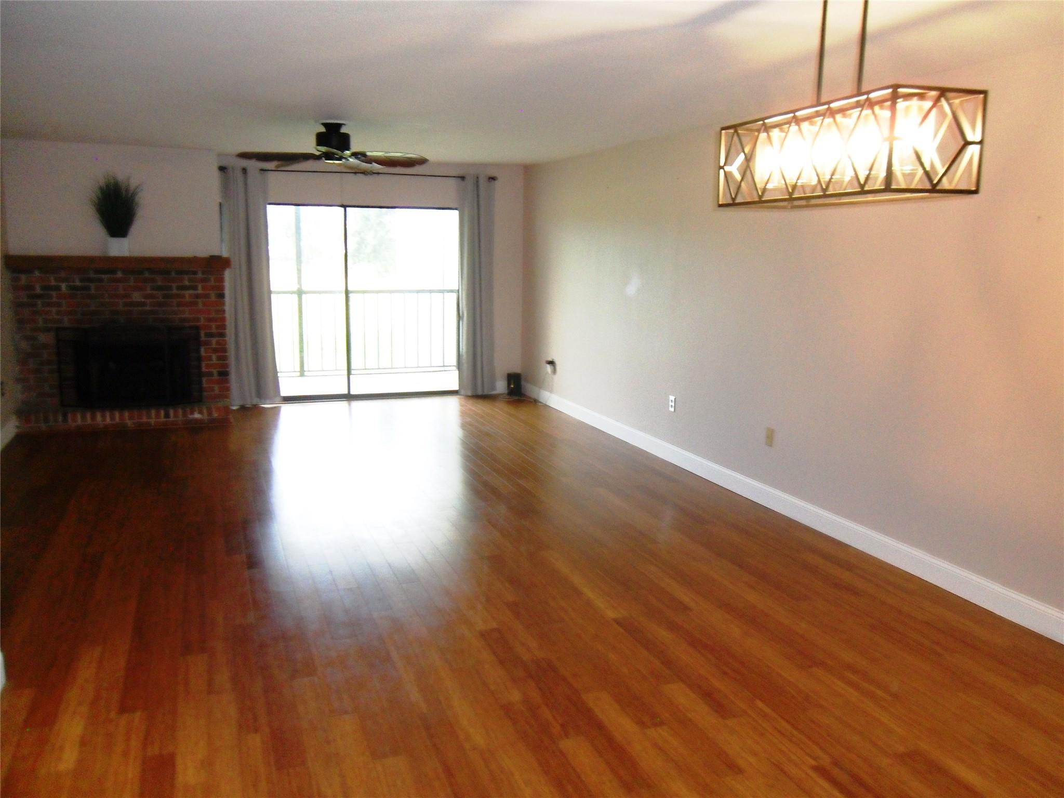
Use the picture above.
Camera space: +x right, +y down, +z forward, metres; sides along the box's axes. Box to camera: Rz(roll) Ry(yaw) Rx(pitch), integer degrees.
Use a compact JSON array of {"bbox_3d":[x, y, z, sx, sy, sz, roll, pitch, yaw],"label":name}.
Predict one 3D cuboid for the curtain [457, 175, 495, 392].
[{"bbox_3d":[-0.572,-1.197,9.201,0.420,2.322,0.135,-3,11,-21],"label":"curtain"}]

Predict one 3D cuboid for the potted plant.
[{"bbox_3d":[-3.525,-1.566,7.324,0.396,0.685,0.396,-3,11,-21],"label":"potted plant"}]

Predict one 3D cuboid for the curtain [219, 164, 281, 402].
[{"bbox_3d":[-2.746,-1.065,8.383,0.460,2.298,0.135,-3,11,-21],"label":"curtain"}]

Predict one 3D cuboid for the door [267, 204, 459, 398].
[{"bbox_3d":[-1.842,-0.972,8.866,2.274,1.989,0.095,-3,11,-21],"label":"door"}]

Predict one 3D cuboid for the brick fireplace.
[{"bbox_3d":[-3.488,-0.500,7.421,1.725,1.438,0.460,-3,11,-21],"label":"brick fireplace"}]

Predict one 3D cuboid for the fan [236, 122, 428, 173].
[{"bbox_3d":[-1.408,-1.809,6.109,1.347,0.285,1.347,-3,11,-21],"label":"fan"}]

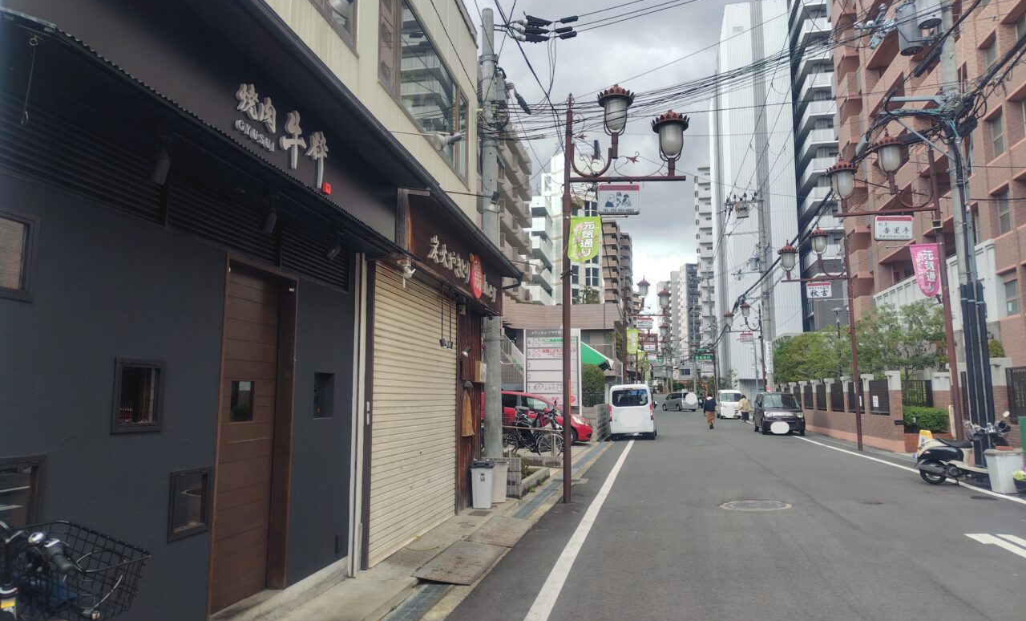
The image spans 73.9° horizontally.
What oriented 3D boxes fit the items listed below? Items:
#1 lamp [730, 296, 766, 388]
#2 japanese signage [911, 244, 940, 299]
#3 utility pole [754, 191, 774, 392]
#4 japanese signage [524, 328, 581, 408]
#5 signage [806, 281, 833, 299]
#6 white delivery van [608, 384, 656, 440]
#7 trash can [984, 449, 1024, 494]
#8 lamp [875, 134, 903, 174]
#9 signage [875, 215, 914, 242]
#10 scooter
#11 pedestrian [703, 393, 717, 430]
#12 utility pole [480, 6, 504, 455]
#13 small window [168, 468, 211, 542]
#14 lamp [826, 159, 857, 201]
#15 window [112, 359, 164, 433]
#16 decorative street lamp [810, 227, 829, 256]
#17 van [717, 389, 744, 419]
[{"bbox_3d":[11.990,2.769,35.020,1.966,6.317,0.550,-2,-8,12],"label":"lamp"},{"bbox_3d":[7.526,-0.720,12.410,0.479,0.999,0.100,-2,-8,12],"label":"japanese signage"},{"bbox_3d":[12.363,-0.260,33.270,0.380,11.865,0.380,-2,-8,12],"label":"utility pole"},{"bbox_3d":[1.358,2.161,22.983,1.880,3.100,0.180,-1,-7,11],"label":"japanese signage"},{"bbox_3d":[8.381,-0.559,18.650,0.640,0.430,0.090,-2,-7,12],"label":"signage"},{"bbox_3d":[4.390,3.654,24.870,1.475,1.940,3.395,-2,-7,12],"label":"white delivery van"},{"bbox_3d":[7.580,2.457,10.468,0.420,0.630,0.400,-2,-7,12],"label":"trash can"},{"bbox_3d":[6.752,-2.830,12.250,0.490,0.780,0.490,-2,-7,12],"label":"lamp"},{"bbox_3d":[7.052,-1.518,12.612,0.645,0.479,0.100,-2,-8,12],"label":"signage"},{"bbox_3d":[7.635,2.347,11.461,1.660,1.150,0.660,-3,-8,20],"label":"scooter"},{"bbox_3d":[9.264,4.713,32.073,0.520,1.660,0.380,-2,-7,12],"label":"pedestrian"},{"bbox_3d":[-0.347,-1.198,11.351,0.330,8.191,0.330,-2,-8,12],"label":"utility pole"},{"bbox_3d":[-1.754,1.048,3.704,0.080,0.361,0.330,-2,-8,11],"label":"small window"},{"bbox_3d":[6.225,-2.497,12.912,0.500,0.770,0.500,-2,-8,12],"label":"lamp"},{"bbox_3d":[-1.842,0.424,3.363,0.080,0.356,0.336,-2,-8,11],"label":"window"},{"bbox_3d":[8.428,-1.918,18.750,0.490,0.780,0.490,-2,-7,12],"label":"decorative street lamp"},{"bbox_3d":[15.274,6.676,48.359,1.475,1.900,3.395,-2,-8,13],"label":"van"}]

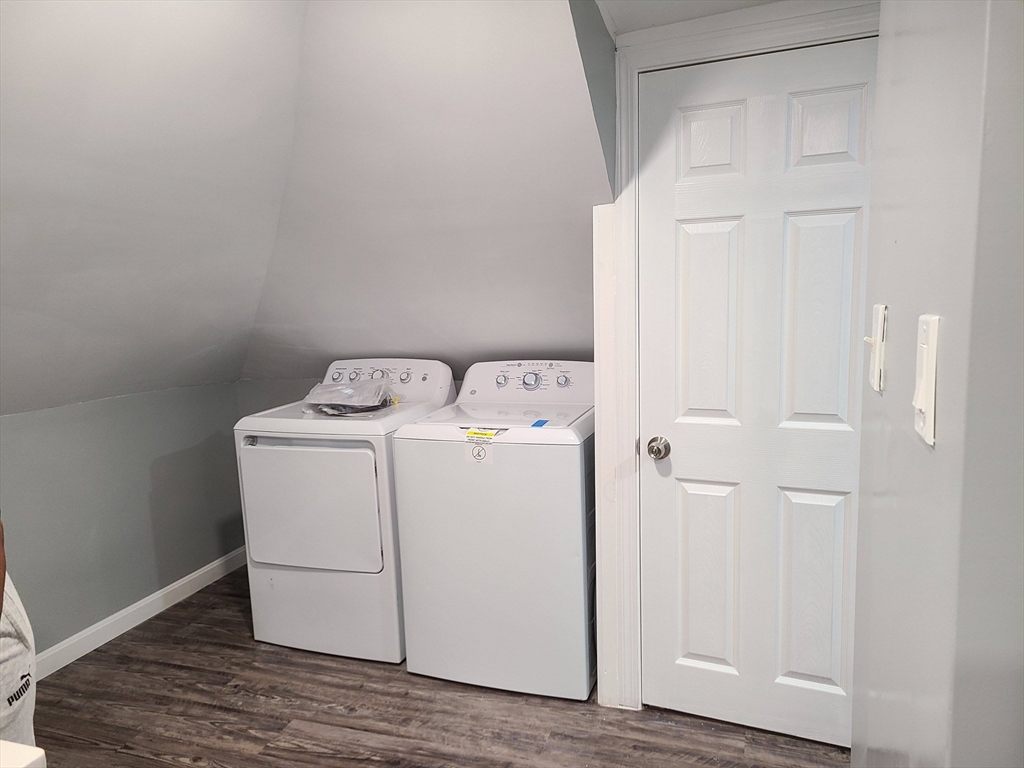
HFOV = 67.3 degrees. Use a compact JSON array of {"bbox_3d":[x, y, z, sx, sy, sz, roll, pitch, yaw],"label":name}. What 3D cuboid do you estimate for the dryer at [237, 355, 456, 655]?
[{"bbox_3d":[-0.638,0.472,3.250,0.685,1.100,0.690,1,9,20],"label":"dryer"}]

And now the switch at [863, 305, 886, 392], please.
[{"bbox_3d":[0.512,-0.054,1.089,0.021,0.115,0.072,1,9,19],"label":"switch"}]

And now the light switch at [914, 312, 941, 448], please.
[{"bbox_3d":[0.386,-0.007,0.723,0.014,0.115,0.072,1,9,19],"label":"light switch"}]

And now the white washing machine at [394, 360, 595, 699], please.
[{"bbox_3d":[0.025,0.494,2.961,0.685,1.100,0.680,1,9,19],"label":"white washing machine"}]

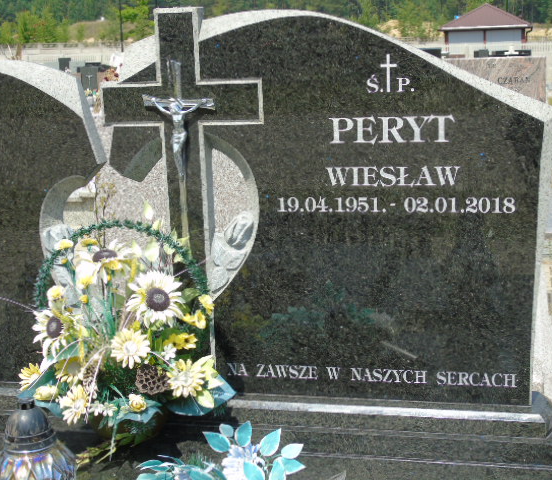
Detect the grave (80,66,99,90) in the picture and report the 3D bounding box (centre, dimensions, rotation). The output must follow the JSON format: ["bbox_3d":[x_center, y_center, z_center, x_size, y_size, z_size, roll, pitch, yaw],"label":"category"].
[{"bbox_3d":[-5.994,-5.096,32.000,0.580,0.900,0.160,0,10,12],"label":"grave"}]

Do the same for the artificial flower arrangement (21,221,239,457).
[{"bbox_3d":[-0.340,0.219,2.270,0.460,0.500,0.340,-1,10,6],"label":"artificial flower arrangement"}]

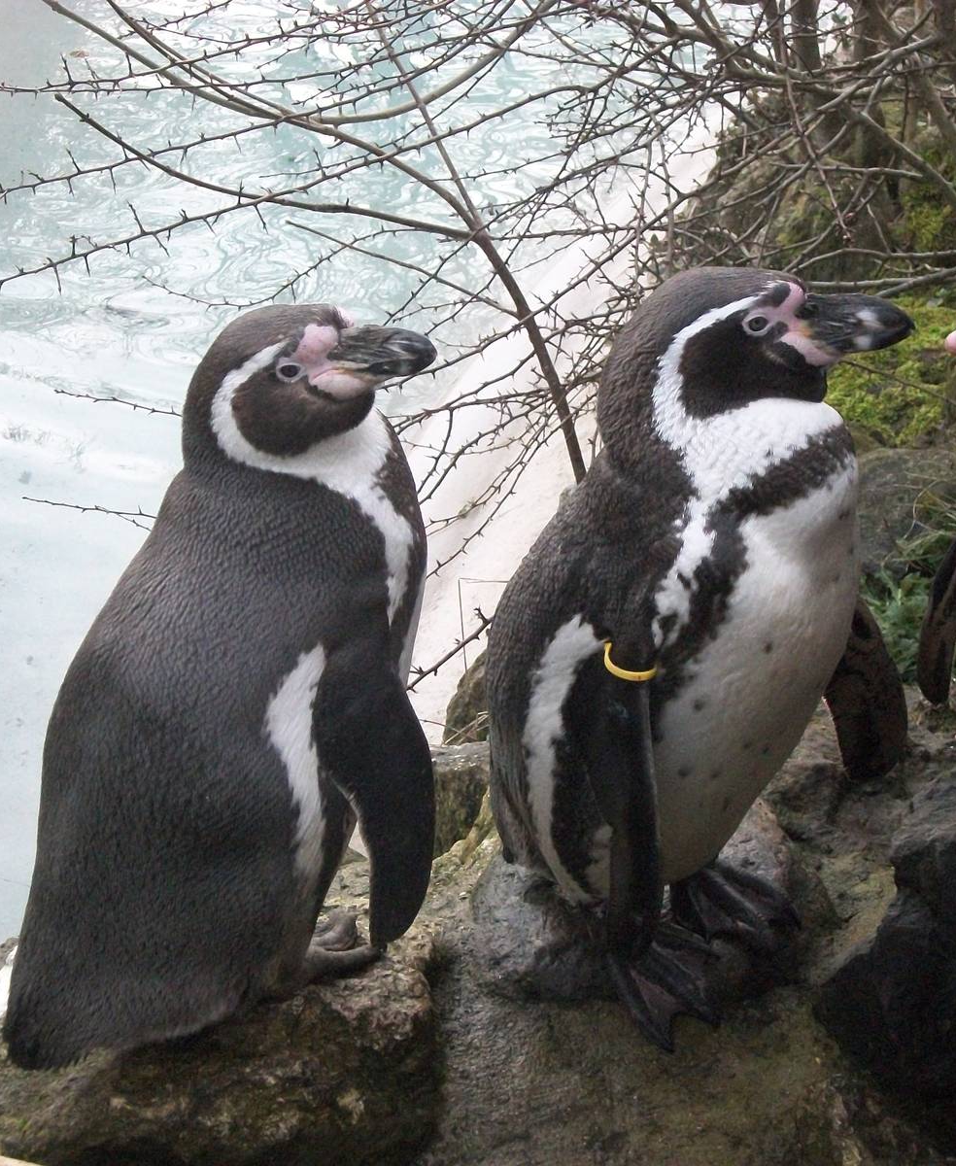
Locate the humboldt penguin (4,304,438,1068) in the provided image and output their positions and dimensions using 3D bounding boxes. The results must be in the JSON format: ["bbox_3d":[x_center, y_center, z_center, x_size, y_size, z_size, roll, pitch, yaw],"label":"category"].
[{"bbox_3d":[-0.157,0.059,1.680,0.280,0.455,0.205,-11,23,-26],"label":"humboldt penguin"}]

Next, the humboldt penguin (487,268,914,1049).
[{"bbox_3d":[0.135,0.044,1.710,0.265,0.470,0.230,13,25,31],"label":"humboldt penguin"}]

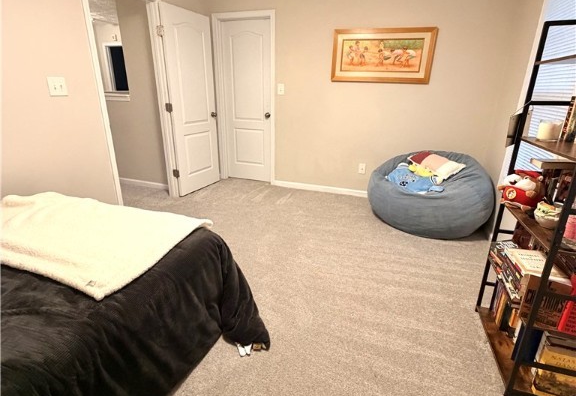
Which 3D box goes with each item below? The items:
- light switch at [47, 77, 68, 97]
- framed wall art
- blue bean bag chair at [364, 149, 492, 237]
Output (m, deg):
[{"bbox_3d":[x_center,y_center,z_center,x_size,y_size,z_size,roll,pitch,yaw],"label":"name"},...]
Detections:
[{"bbox_3d":[-1.685,-0.819,2.283,0.014,0.120,0.120,8,21,18],"label":"light switch"},{"bbox_3d":[0.996,-1.514,3.326,1.035,0.525,0.030,8,21,18],"label":"framed wall art"},{"bbox_3d":[1.353,-0.047,3.029,1.060,0.690,1.030,13,23,28],"label":"blue bean bag chair"}]

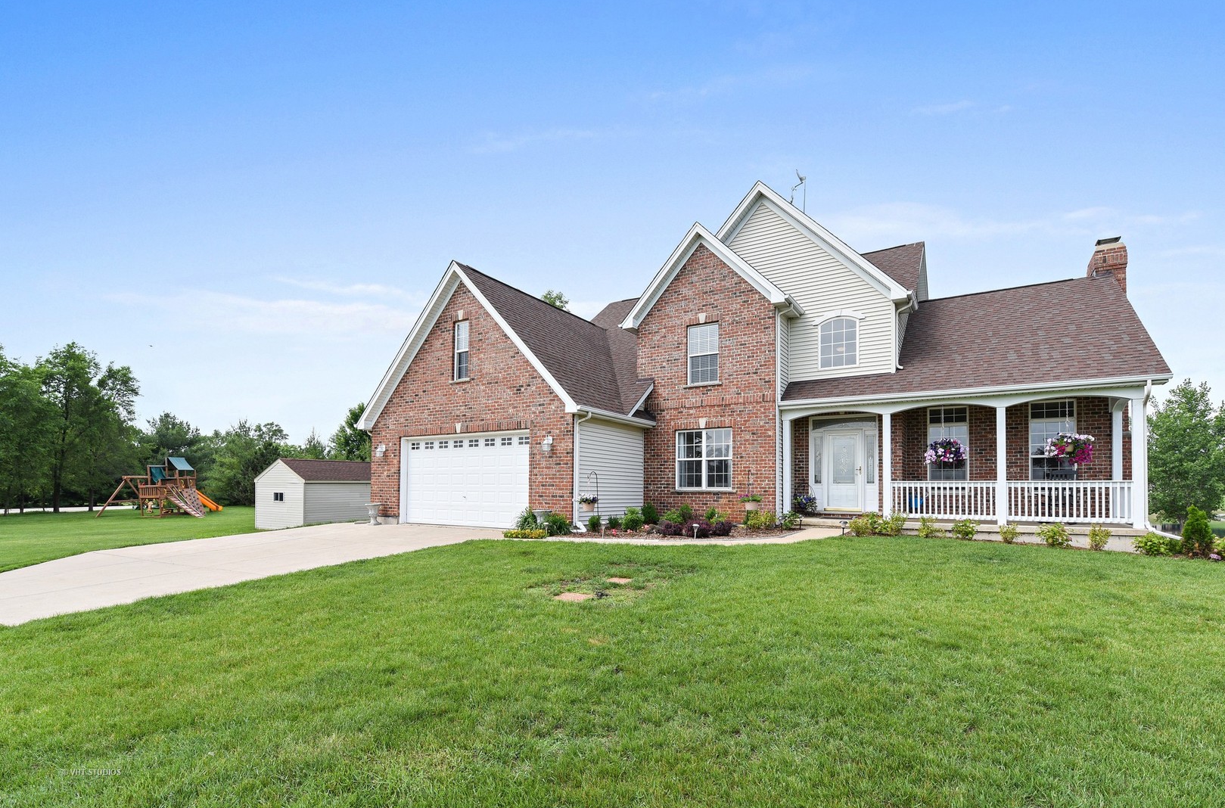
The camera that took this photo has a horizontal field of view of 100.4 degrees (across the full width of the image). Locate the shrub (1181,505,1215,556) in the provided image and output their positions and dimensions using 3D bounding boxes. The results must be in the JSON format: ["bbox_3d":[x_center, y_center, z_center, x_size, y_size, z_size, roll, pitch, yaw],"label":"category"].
[{"bbox_3d":[10.792,2.335,9.400,0.450,0.890,0.450,4,-6,-41],"label":"shrub"}]

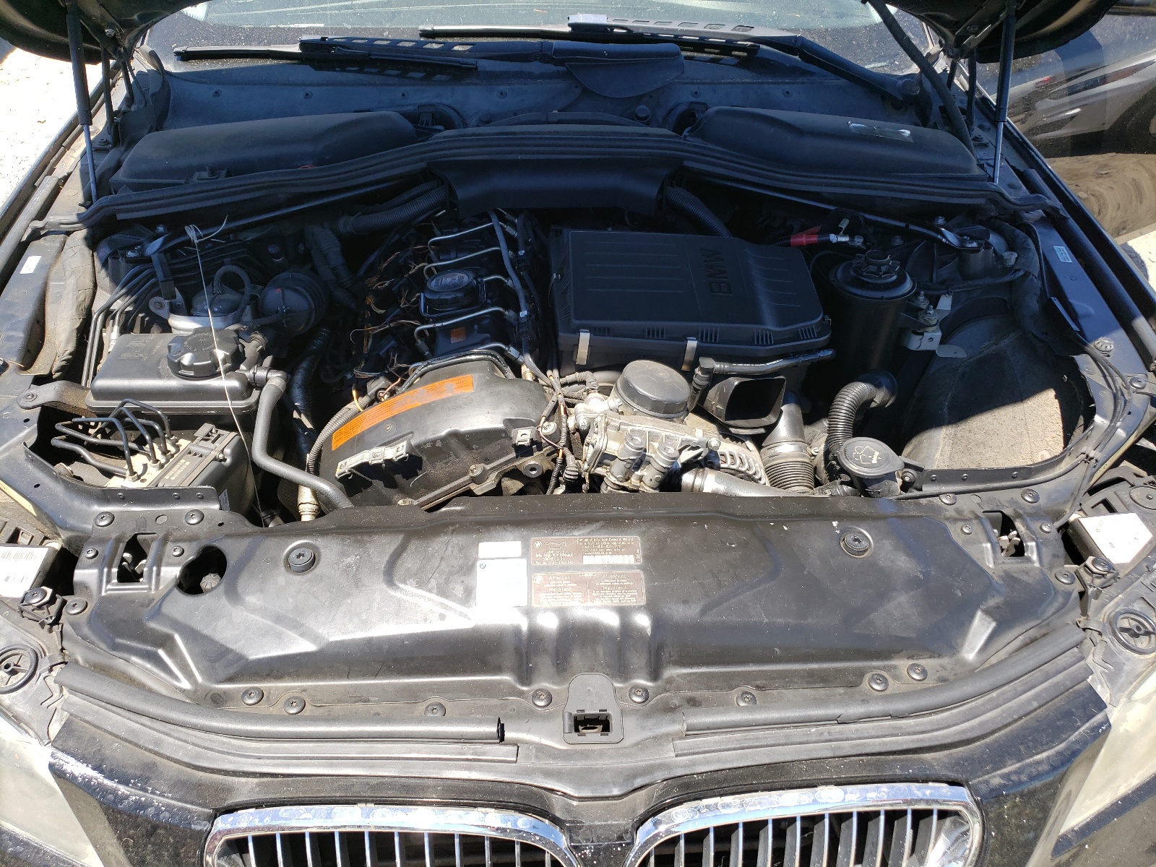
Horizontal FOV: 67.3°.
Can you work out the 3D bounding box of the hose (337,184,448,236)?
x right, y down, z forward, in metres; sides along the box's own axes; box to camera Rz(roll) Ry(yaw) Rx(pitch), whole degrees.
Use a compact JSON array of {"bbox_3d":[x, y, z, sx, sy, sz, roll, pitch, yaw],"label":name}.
[{"bbox_3d":[-0.276,-0.340,1.307,0.175,0.080,0.050,-1,40,-2],"label":"hose"}]

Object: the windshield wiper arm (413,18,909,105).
[{"bbox_3d":[0.160,-0.670,1.561,0.880,0.100,0.110,-1,40,-2],"label":"windshield wiper arm"}]

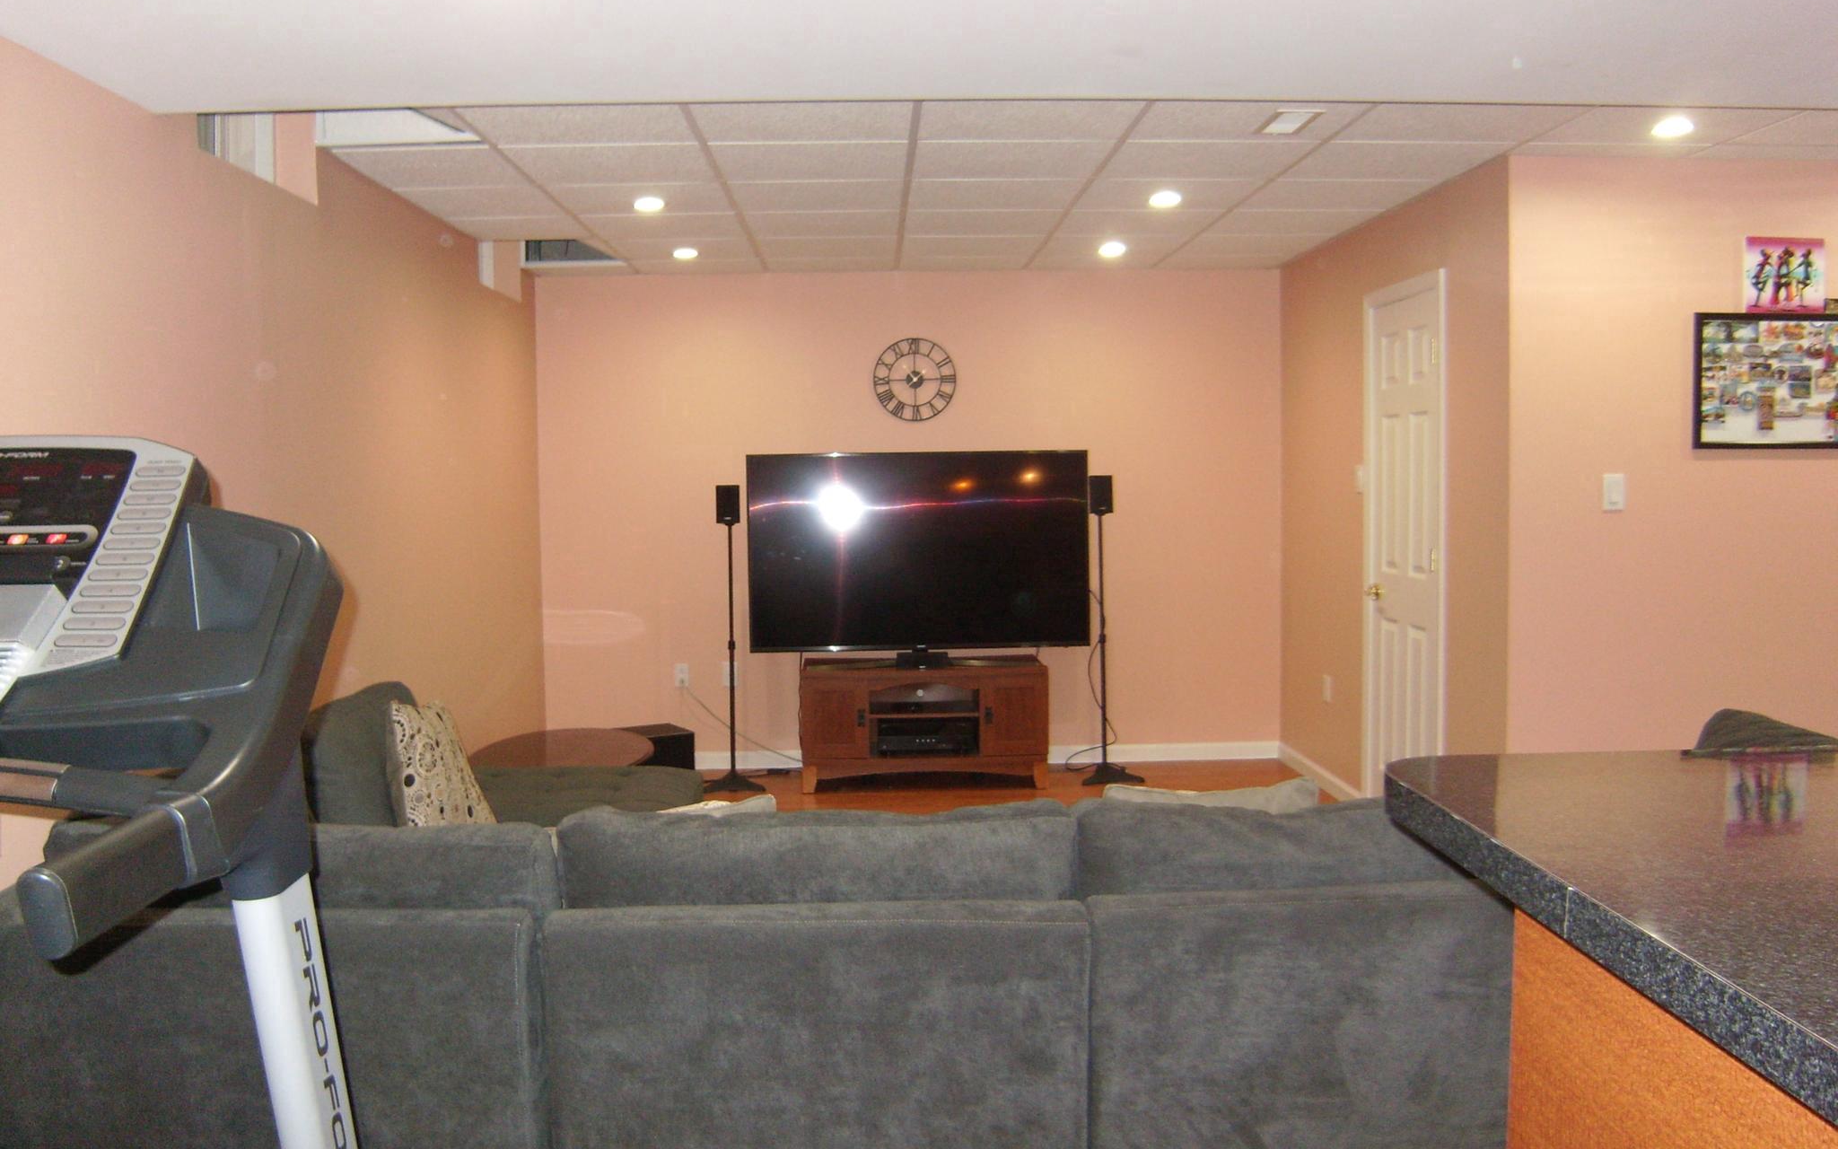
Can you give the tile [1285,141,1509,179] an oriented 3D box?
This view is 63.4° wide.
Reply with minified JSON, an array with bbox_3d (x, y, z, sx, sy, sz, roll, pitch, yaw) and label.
[{"bbox_3d":[1.470,-1.294,4.652,0.605,0.020,0.605,-1,4,-2],"label":"tile"}]

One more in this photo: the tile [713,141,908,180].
[{"bbox_3d":[-0.325,-1.273,4.588,0.600,0.020,0.600,-1,4,-2],"label":"tile"}]

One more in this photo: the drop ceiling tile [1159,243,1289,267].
[{"bbox_3d":[1.407,-1.458,6.895,0.585,0.020,0.375,-1,4,-2],"label":"drop ceiling tile"}]

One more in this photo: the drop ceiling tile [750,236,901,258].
[{"bbox_3d":[-0.388,-1.413,6.410,0.605,0.020,0.605,-1,4,-2],"label":"drop ceiling tile"}]

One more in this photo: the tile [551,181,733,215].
[{"bbox_3d":[-0.950,-1.306,5.168,0.600,0.020,0.598,-1,4,-2],"label":"tile"}]

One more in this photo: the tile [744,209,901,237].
[{"bbox_3d":[-0.363,-1.353,5.768,0.600,0.020,0.600,-1,4,-2],"label":"tile"}]

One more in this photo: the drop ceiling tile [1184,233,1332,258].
[{"bbox_3d":[1.427,-1.431,6.465,0.600,0.020,0.598,-1,4,-2],"label":"drop ceiling tile"}]

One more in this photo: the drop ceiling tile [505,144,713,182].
[{"bbox_3d":[-0.931,-1.262,4.569,0.600,0.020,0.600,-1,4,-2],"label":"drop ceiling tile"}]

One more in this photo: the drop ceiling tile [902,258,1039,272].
[{"bbox_3d":[0.201,-1.464,6.982,0.605,0.020,0.500,-1,4,-2],"label":"drop ceiling tile"}]

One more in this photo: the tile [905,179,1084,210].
[{"bbox_3d":[0.258,-1.334,5.213,0.605,0.020,0.605,-1,4,-2],"label":"tile"}]

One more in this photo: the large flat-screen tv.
[{"bbox_3d":[0.001,-0.103,6.860,1.565,0.920,0.070,-1,4,-2],"label":"large flat-screen tv"}]

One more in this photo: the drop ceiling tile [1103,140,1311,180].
[{"bbox_3d":[0.882,-1.293,4.620,0.600,0.020,0.598,-1,4,-2],"label":"drop ceiling tile"}]

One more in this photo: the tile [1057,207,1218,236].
[{"bbox_3d":[0.845,-1.387,5.841,0.605,0.020,0.605,-1,4,-2],"label":"tile"}]

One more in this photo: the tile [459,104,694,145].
[{"bbox_3d":[-0.911,-1.222,3.979,0.600,0.020,0.600,-1,4,-2],"label":"tile"}]

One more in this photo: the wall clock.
[{"bbox_3d":[-0.021,-0.936,7.137,0.400,0.400,0.030,-1,4,-2],"label":"wall clock"}]

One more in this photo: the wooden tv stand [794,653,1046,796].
[{"bbox_3d":[0.022,0.676,6.809,1.087,0.548,0.440,-1,4,-2],"label":"wooden tv stand"}]

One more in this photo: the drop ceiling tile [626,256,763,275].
[{"bbox_3d":[-1.012,-1.442,6.945,0.605,0.020,0.500,-1,4,-2],"label":"drop ceiling tile"}]

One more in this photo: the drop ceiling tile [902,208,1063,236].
[{"bbox_3d":[0.239,-1.373,5.813,0.600,0.020,0.598,-1,4,-2],"label":"drop ceiling tile"}]

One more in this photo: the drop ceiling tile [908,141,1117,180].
[{"bbox_3d":[0.279,-1.286,4.598,0.600,0.020,0.598,-1,4,-2],"label":"drop ceiling tile"}]

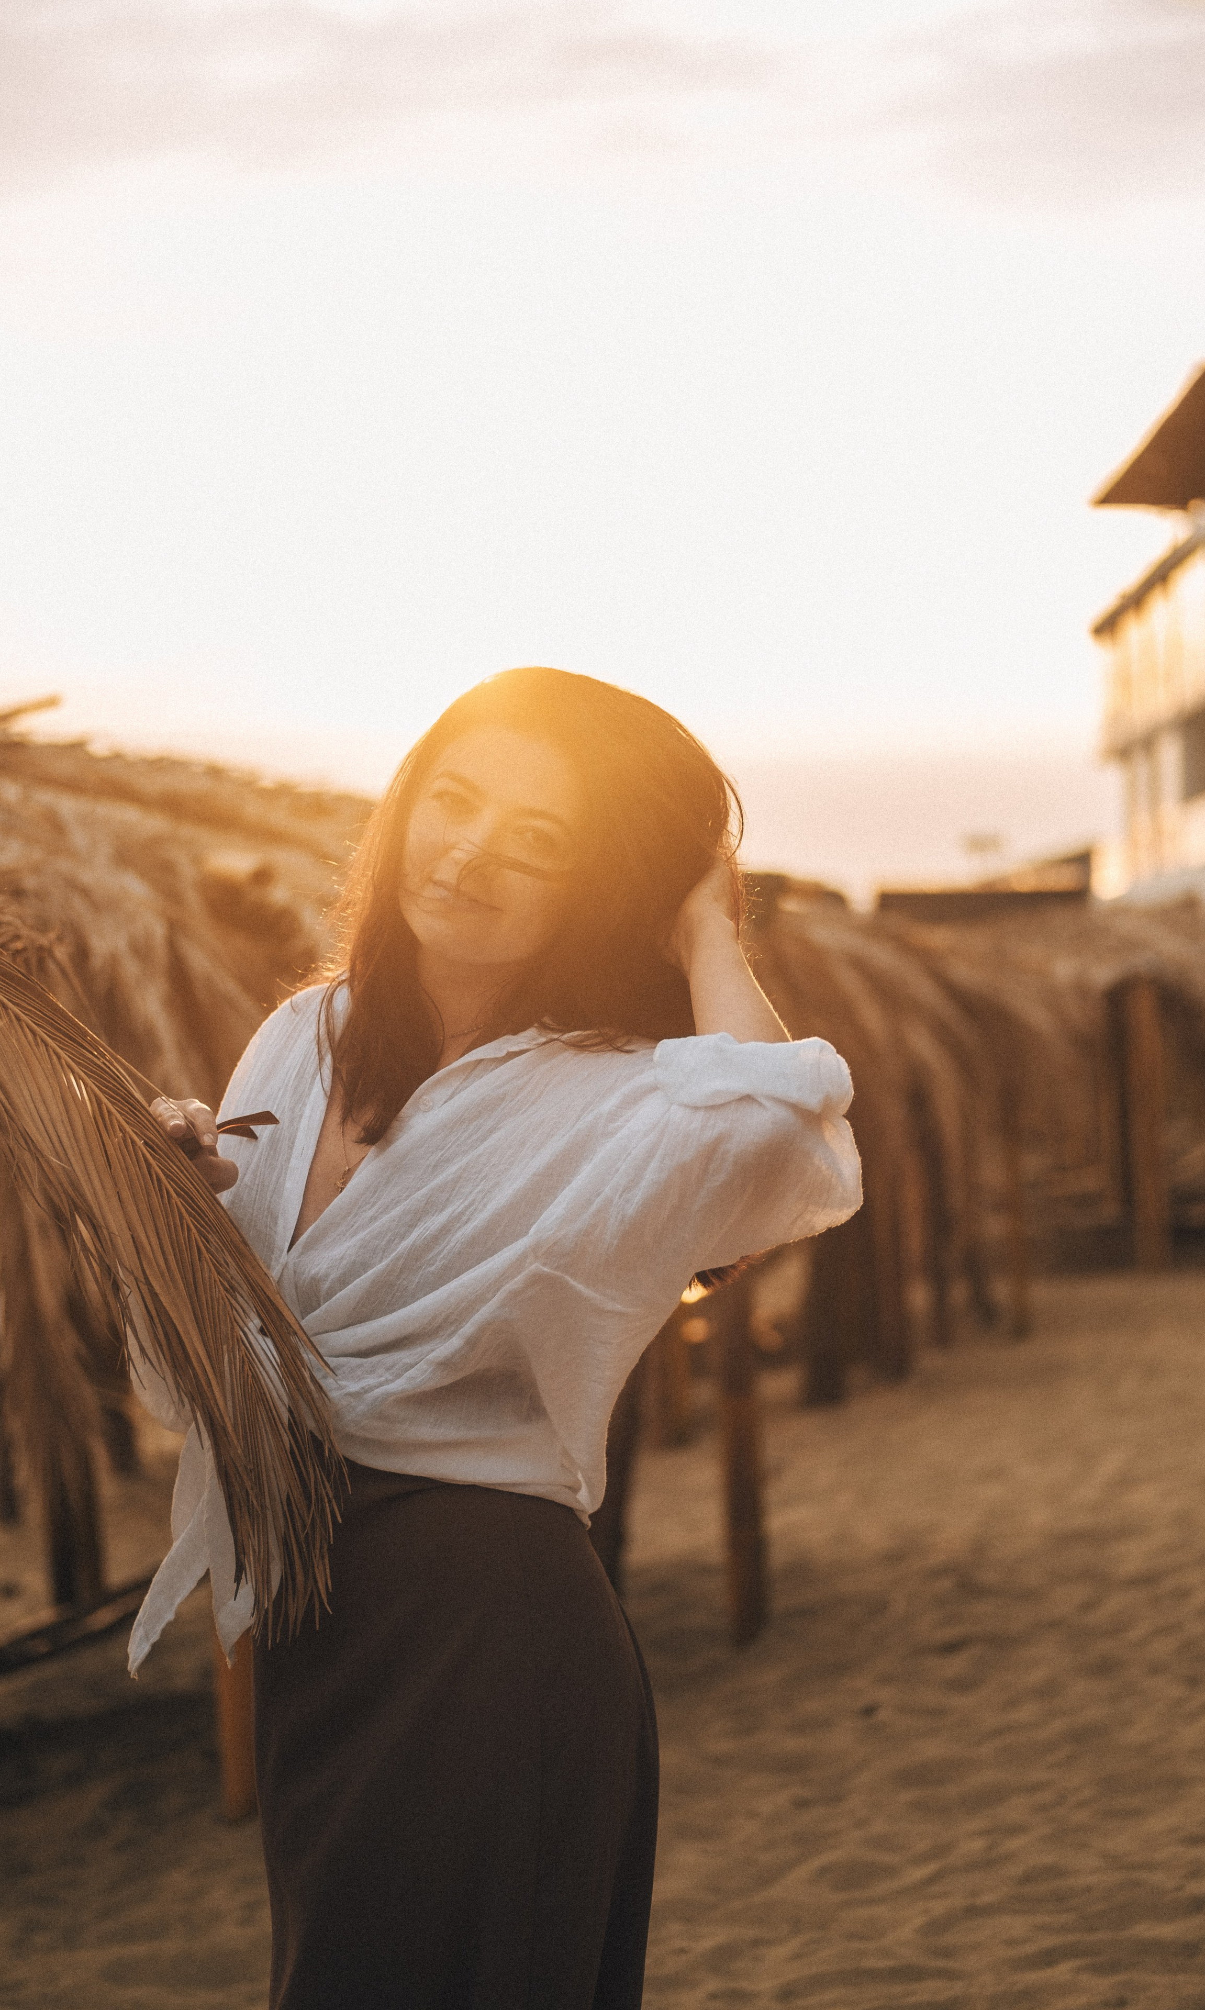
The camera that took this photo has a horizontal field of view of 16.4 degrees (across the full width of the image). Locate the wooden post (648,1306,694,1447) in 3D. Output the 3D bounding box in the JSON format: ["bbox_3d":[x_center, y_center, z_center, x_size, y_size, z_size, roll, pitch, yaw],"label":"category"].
[{"bbox_3d":[0.210,0.620,13.200,0.135,1.550,0.135,0,0,0],"label":"wooden post"}]

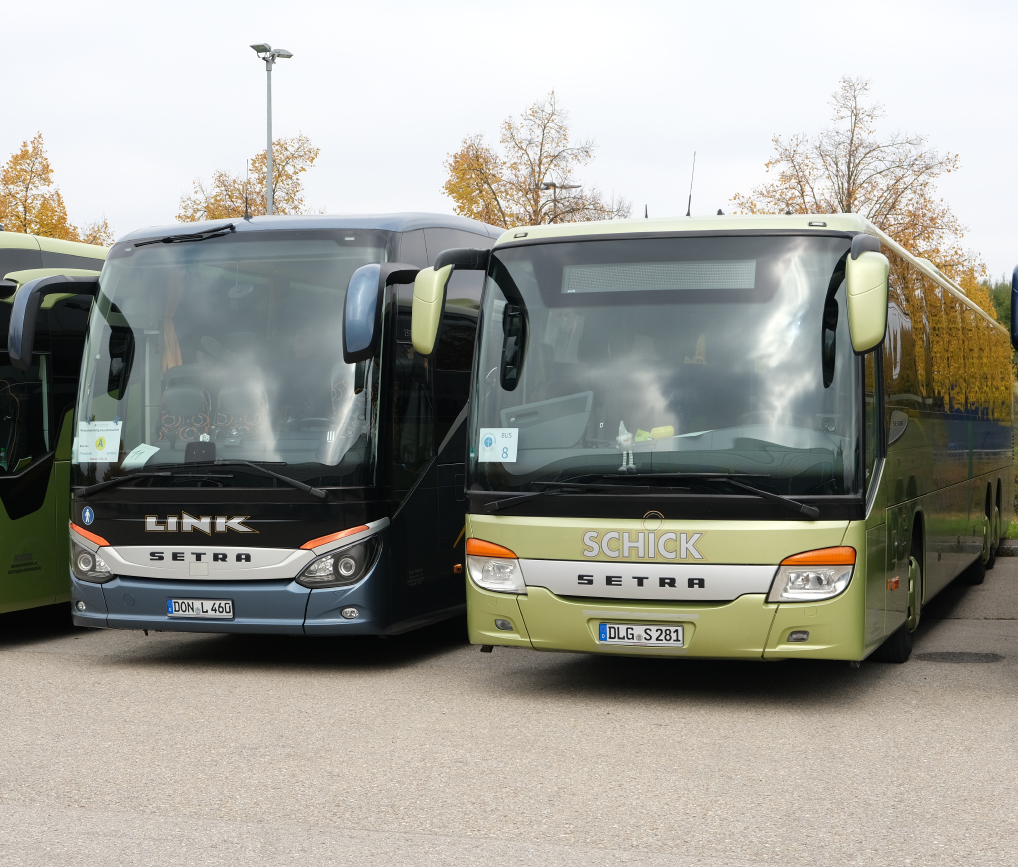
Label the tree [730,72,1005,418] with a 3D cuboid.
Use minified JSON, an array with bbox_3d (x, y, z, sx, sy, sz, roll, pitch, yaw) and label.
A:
[{"bbox_3d":[5.809,-2.288,28.954,5.000,7.400,5.000,0,0,20],"label":"tree"}]

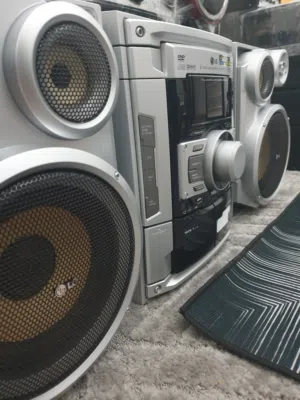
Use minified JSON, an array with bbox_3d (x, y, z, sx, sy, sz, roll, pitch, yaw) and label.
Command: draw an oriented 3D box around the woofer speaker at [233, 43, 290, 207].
[{"bbox_3d":[0.158,-0.154,0.672,0.250,0.306,0.230,11,24,39],"label":"woofer speaker"}]

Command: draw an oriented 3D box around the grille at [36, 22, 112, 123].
[{"bbox_3d":[-0.057,-0.096,0.230,0.020,0.069,0.069,11,24,39],"label":"grille"}]

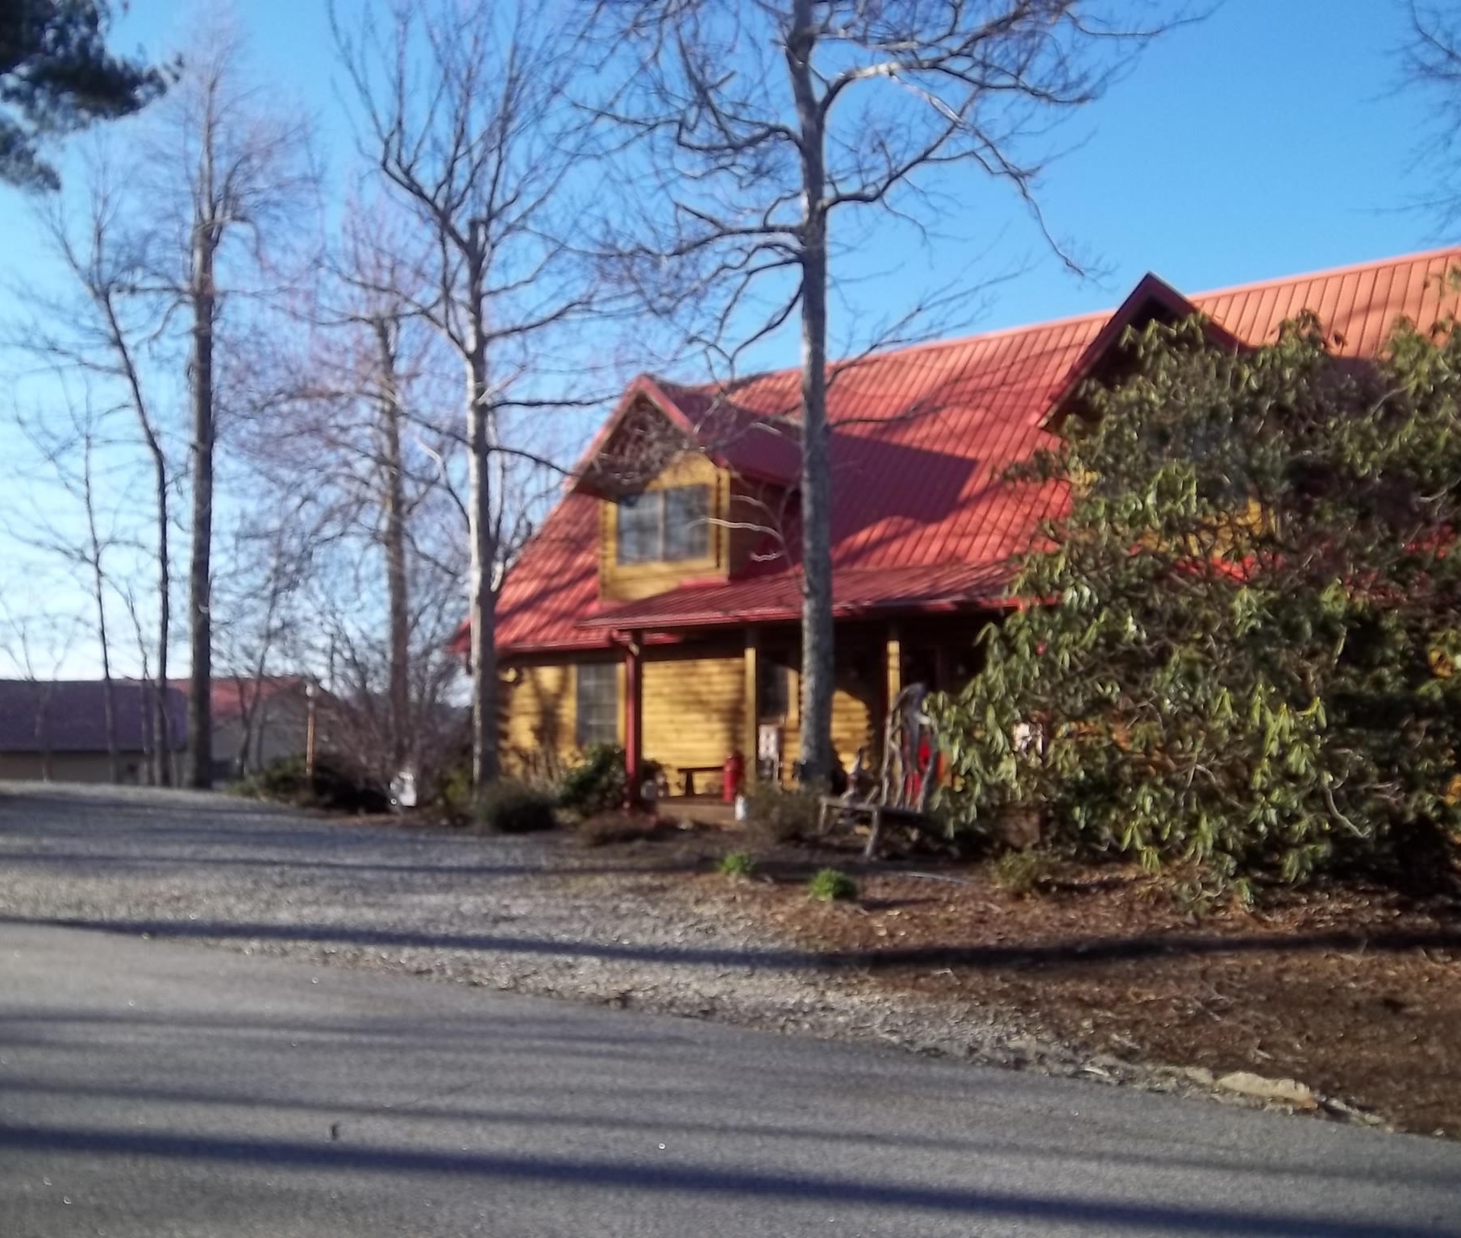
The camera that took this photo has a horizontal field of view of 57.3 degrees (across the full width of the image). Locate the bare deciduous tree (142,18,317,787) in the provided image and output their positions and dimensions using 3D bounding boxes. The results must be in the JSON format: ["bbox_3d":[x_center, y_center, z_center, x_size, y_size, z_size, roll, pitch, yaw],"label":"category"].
[{"bbox_3d":[-10.117,-4.518,26.680,3.540,15.600,3.540,0,-5,0],"label":"bare deciduous tree"}]

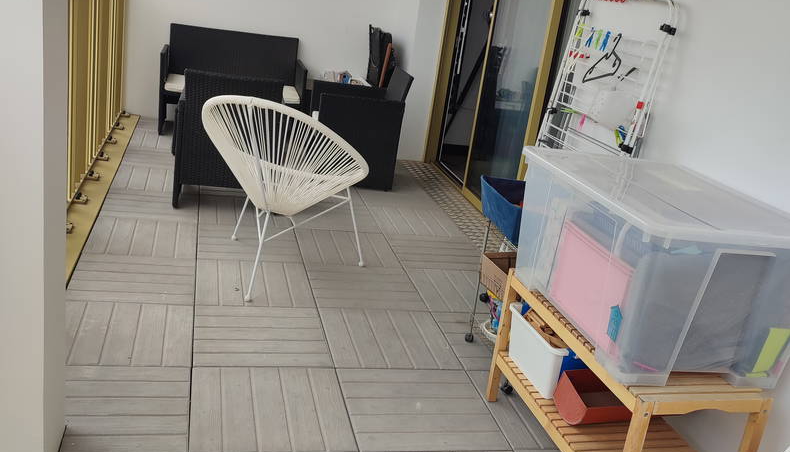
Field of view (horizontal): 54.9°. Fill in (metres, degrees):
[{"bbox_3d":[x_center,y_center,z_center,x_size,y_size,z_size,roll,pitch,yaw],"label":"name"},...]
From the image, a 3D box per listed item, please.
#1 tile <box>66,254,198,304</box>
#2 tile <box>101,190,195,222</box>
[{"bbox_3d":[-1.109,0.237,3.254,0.500,0.030,0.500,3,19,-15],"label":"tile"},{"bbox_3d":[-1.331,-0.098,4.170,0.500,0.030,0.500,3,19,-15],"label":"tile"}]

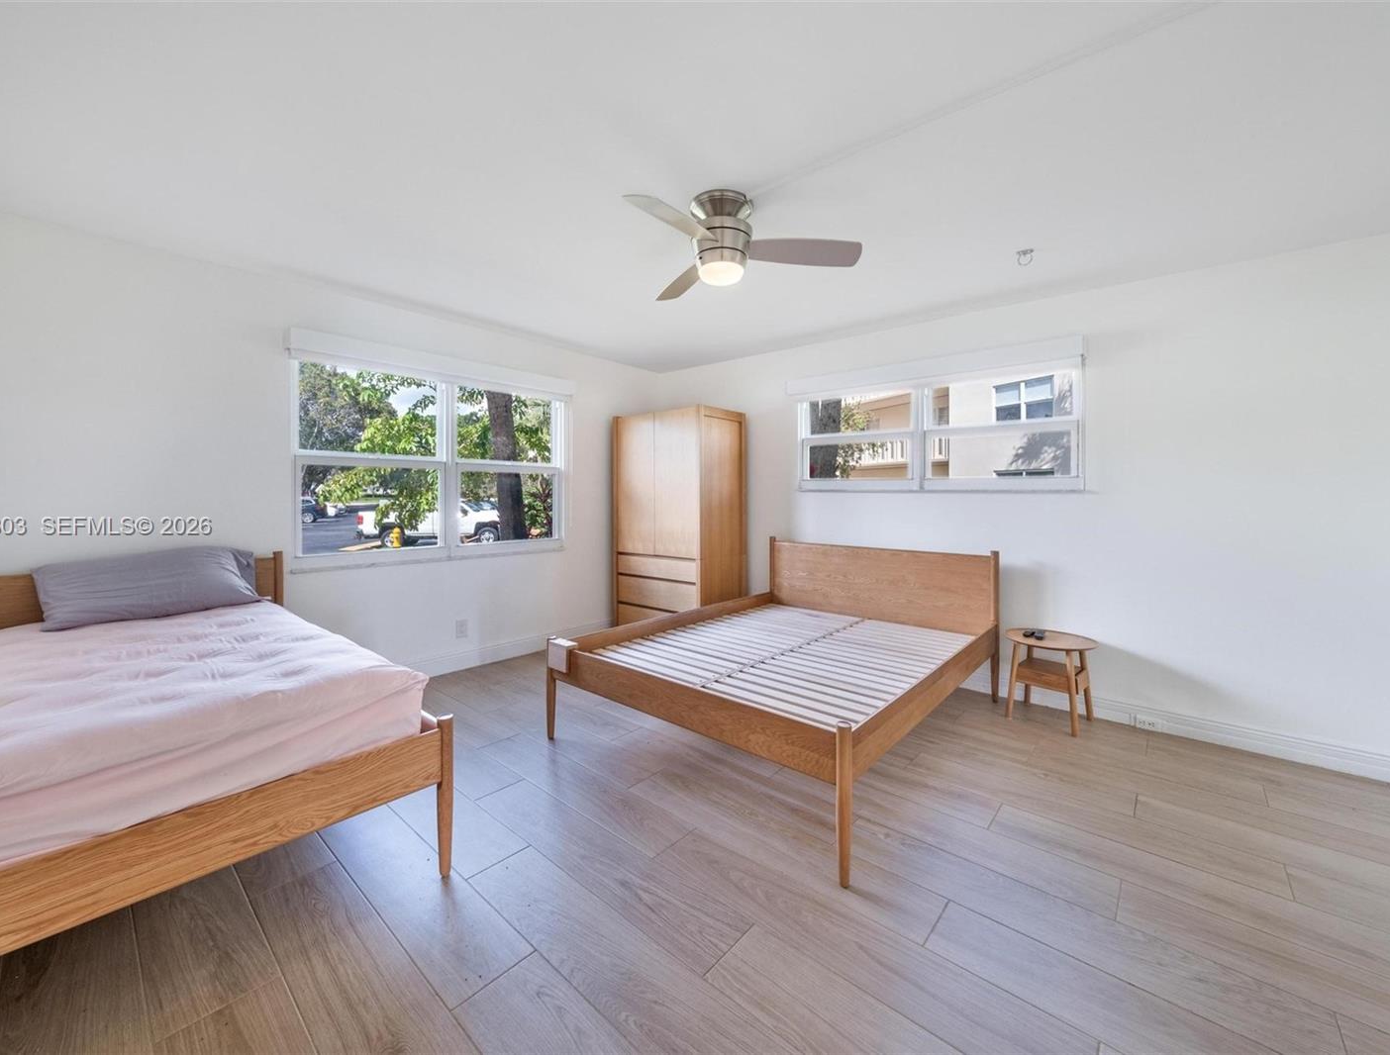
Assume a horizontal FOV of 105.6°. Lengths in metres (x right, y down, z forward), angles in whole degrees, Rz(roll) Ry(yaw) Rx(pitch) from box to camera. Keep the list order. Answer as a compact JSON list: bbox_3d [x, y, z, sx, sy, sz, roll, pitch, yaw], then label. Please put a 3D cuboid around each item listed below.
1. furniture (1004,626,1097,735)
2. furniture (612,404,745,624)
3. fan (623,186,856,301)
[{"bbox_3d":[1.962,0.845,2.926,0.420,0.445,0.420,2,3,42],"label":"furniture"},{"bbox_3d":[-0.140,-0.010,4.610,1.000,1.930,0.600,2,3,42],"label":"furniture"},{"bbox_3d":[0.140,-1.170,2.190,1.000,0.310,1.060,0,2,0],"label":"fan"}]

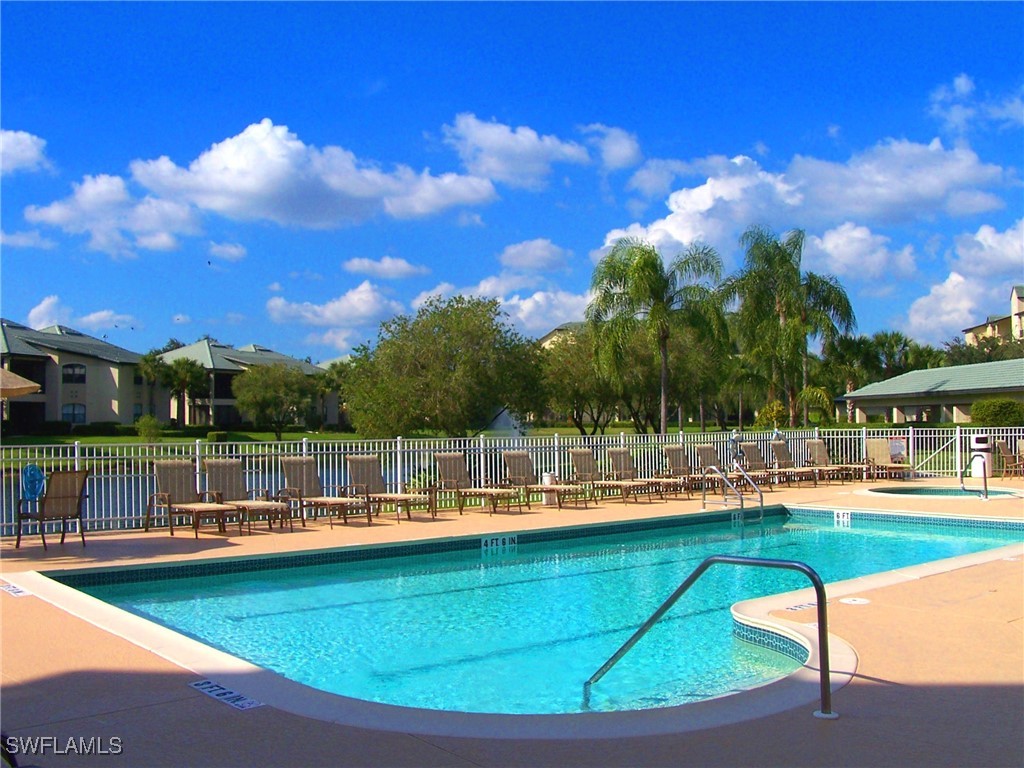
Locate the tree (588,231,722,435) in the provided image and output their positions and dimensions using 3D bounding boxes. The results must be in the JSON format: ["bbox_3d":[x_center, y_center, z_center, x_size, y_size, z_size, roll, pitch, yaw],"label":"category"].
[{"bbox_3d":[7.457,-2.113,54.103,7.197,11.144,6.900,0,-2,0],"label":"tree"}]

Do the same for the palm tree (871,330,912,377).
[{"bbox_3d":[27.533,0.020,75.038,3.260,7.665,3.115,0,-2,0],"label":"palm tree"}]

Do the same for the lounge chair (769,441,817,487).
[{"bbox_3d":[7.113,1.970,25.596,0.700,1.030,1.800,1,-2,-38],"label":"lounge chair"}]

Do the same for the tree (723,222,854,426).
[{"bbox_3d":[14.920,-2.545,56.117,7.031,12.051,6.800,0,-2,0],"label":"tree"}]

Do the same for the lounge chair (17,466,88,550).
[{"bbox_3d":[-6.090,1.656,13.753,0.740,1.010,0.630,-2,-3,39],"label":"lounge chair"}]

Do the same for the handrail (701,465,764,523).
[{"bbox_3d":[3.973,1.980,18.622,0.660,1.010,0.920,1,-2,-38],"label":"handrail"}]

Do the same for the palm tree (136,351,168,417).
[{"bbox_3d":[-28.472,0.695,82.031,2.613,6.709,2.613,0,-2,0],"label":"palm tree"}]

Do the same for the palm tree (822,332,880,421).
[{"bbox_3d":[20.248,0.260,62.023,3.353,6.584,3.234,0,-2,0],"label":"palm tree"}]

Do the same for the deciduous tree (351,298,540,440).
[{"bbox_3d":[-2.287,0.056,35.019,6.524,6.121,6.300,0,-2,0],"label":"deciduous tree"}]

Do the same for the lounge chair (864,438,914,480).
[{"bbox_3d":[10.043,2.020,27.595,0.680,1.030,1.700,0,-2,-6],"label":"lounge chair"}]

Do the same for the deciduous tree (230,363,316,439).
[{"bbox_3d":[-16.123,1.300,70.000,5.611,5.515,5.300,0,-2,0],"label":"deciduous tree"}]

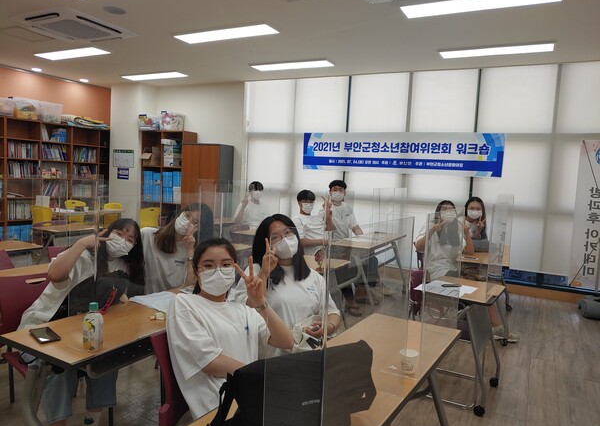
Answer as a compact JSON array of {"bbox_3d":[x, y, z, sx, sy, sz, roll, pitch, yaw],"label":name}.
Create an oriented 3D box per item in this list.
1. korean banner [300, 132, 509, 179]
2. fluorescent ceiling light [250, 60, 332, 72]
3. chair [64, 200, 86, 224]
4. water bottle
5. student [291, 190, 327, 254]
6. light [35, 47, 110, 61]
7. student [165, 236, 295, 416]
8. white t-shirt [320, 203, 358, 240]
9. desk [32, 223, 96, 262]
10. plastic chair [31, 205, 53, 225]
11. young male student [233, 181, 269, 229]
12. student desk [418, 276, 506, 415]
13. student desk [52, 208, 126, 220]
[{"bbox_3d":[1.403,-0.885,6.437,2.960,0.590,0.020,5,5,24],"label":"korean banner"},{"bbox_3d":[-0.114,-2.079,6.102,1.200,0.060,0.300,6,7,27],"label":"fluorescent ceiling light"},{"bbox_3d":[-4.165,0.196,7.950,0.470,0.800,0.520,2,5,-10],"label":"chair"},{"bbox_3d":[-0.835,0.454,1.749,0.072,0.187,0.072,1,5,-20],"label":"water bottle"},{"bbox_3d":[0.184,0.386,4.821,0.500,1.260,0.720,-3,8,-43],"label":"student"},{"bbox_3d":[-3.129,-2.196,5.932,1.200,0.060,0.300,6,7,27],"label":"light"},{"bbox_3d":[-0.221,0.710,1.530,0.580,1.210,0.720,-1,6,-40],"label":"student"},{"bbox_3d":[0.469,0.159,5.150,0.480,0.620,0.290,1,5,-15],"label":"white t-shirt"},{"bbox_3d":[-2.647,0.525,4.928,0.460,0.720,0.560,6,7,27],"label":"desk"},{"bbox_3d":[-3.938,0.291,6.950,0.470,0.800,0.520,5,5,24],"label":"plastic chair"},{"bbox_3d":[-0.537,0.288,5.470,0.560,1.340,0.680,1,5,-22],"label":"young male student"},{"bbox_3d":[1.112,0.886,3.062,0.460,0.720,0.540,7,7,34],"label":"student desk"},{"bbox_3d":[-3.274,0.325,6.601,0.550,0.720,1.000,6,7,27],"label":"student desk"}]

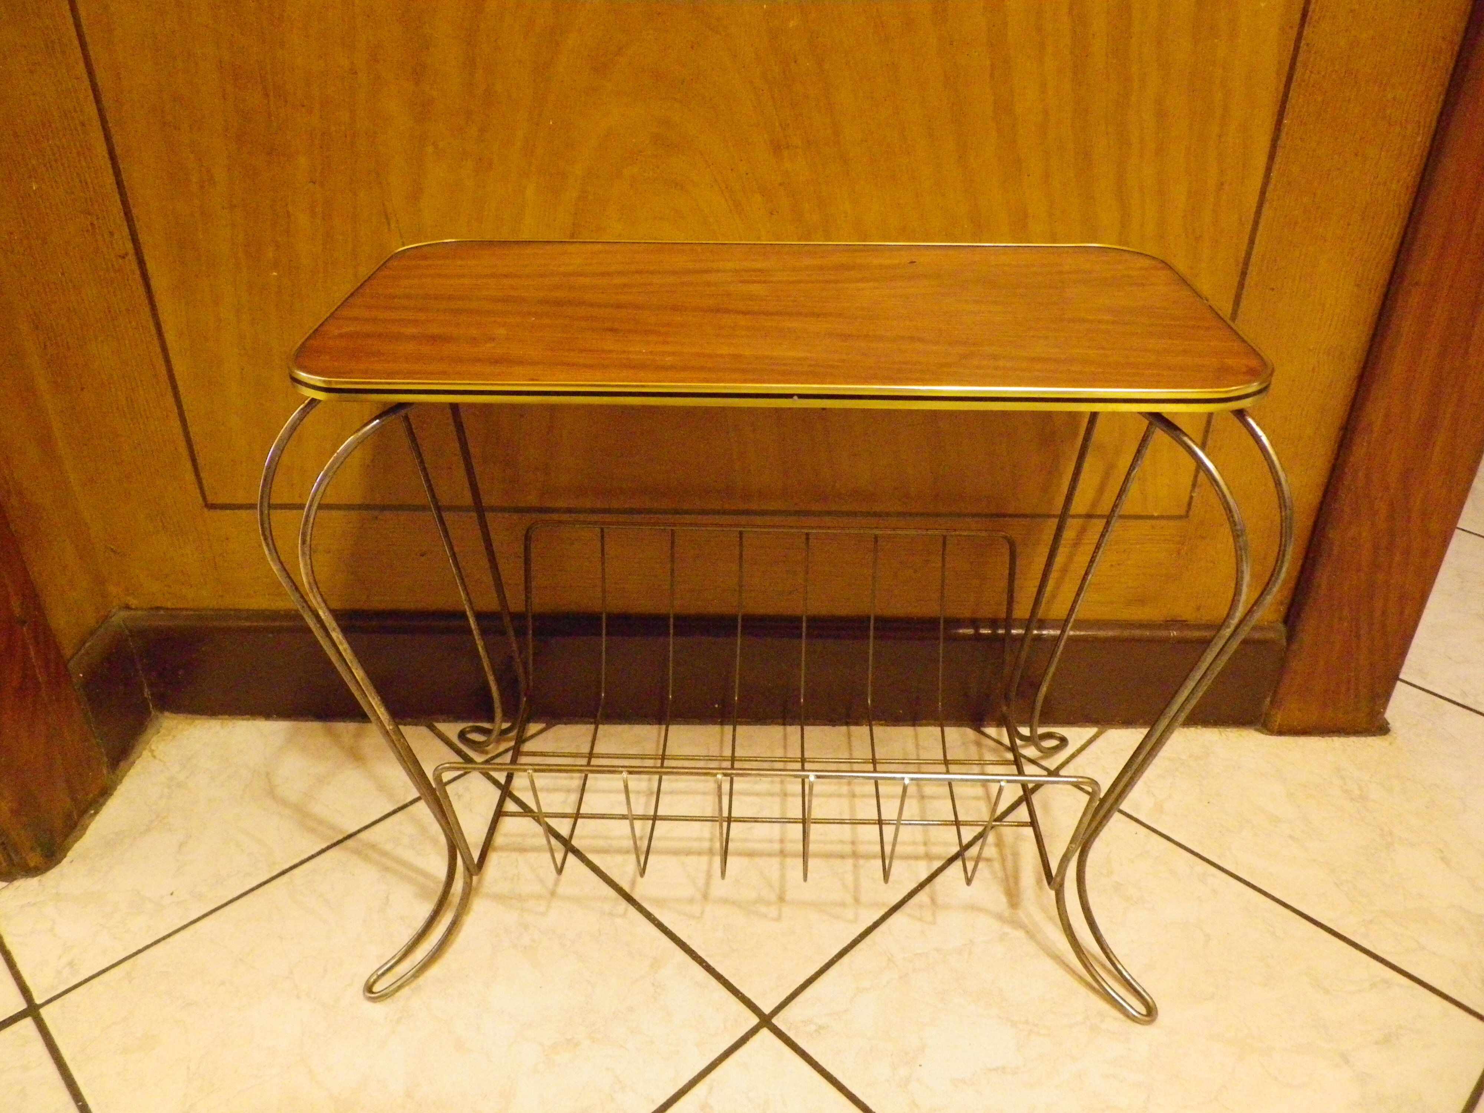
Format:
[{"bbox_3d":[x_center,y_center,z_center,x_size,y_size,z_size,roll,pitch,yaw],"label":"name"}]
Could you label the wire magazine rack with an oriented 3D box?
[{"bbox_3d":[0.019,0.047,0.799,0.533,0.427,0.274,1,32,1],"label":"wire magazine rack"}]

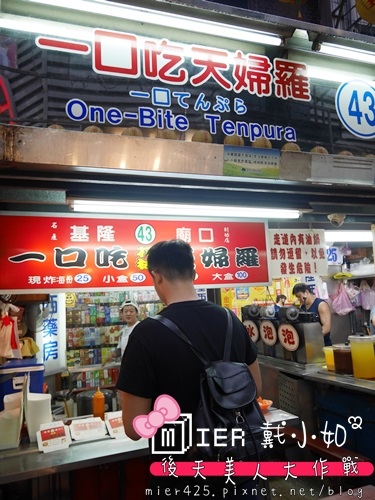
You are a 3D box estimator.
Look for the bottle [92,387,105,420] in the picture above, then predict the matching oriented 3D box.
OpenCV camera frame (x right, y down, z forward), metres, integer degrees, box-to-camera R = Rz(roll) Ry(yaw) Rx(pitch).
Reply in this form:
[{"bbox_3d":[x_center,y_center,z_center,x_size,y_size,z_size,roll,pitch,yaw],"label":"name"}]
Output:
[{"bbox_3d":[-0.460,0.811,2.110,0.057,0.187,0.057,-1,-6,-11],"label":"bottle"}]

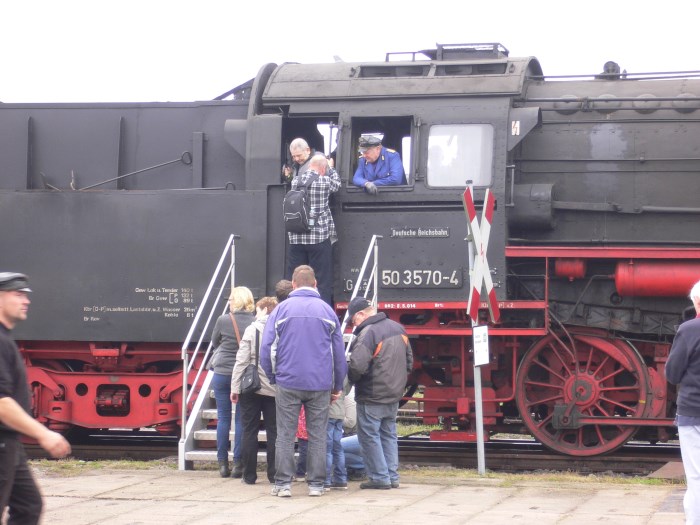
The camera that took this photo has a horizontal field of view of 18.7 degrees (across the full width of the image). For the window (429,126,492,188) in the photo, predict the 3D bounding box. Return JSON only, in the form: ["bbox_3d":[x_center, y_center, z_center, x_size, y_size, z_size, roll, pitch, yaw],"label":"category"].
[{"bbox_3d":[1.148,-1.104,22.002,0.697,0.643,0.050,0,-1,12],"label":"window"}]

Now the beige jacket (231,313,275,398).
[{"bbox_3d":[-0.772,0.785,17.850,0.460,0.690,0.310,1,-1,-9],"label":"beige jacket"}]

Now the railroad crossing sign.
[{"bbox_3d":[1.168,-0.065,18.750,0.070,1.200,0.720,-3,-1,24],"label":"railroad crossing sign"}]

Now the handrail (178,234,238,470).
[{"bbox_3d":[-1.305,0.810,20.200,0.090,2.150,2.030,1,-1,12],"label":"handrail"}]

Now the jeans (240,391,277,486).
[{"bbox_3d":[-0.785,1.488,18.410,0.360,0.880,0.270,1,-1,-3],"label":"jeans"}]

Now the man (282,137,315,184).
[{"bbox_3d":[-0.520,-0.452,22.449,0.500,1.720,0.420,-1,-2,37],"label":"man"}]

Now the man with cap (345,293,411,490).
[{"bbox_3d":[0.256,1.097,17.969,0.420,1.640,0.500,-1,-2,44],"label":"man with cap"}]

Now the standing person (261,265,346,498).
[{"bbox_3d":[-0.375,0.945,17.100,0.660,1.820,0.400,1,-1,3],"label":"standing person"}]

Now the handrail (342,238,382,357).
[{"bbox_3d":[0.094,0.810,19.910,0.090,2.150,2.030,1,-1,12],"label":"handrail"}]

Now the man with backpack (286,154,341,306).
[{"bbox_3d":[-0.375,-0.180,21.200,0.480,1.790,0.430,0,-1,29],"label":"man with backpack"}]

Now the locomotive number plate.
[{"bbox_3d":[0.743,0.163,21.985,0.867,0.212,0.030,0,-1,12],"label":"locomotive number plate"}]

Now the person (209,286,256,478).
[{"bbox_3d":[-1.045,1.069,19.020,0.460,1.710,0.380,1,-1,-9],"label":"person"}]

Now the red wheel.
[{"bbox_3d":[2.454,1.351,22.368,1.400,1.390,0.200,0,-1,12],"label":"red wheel"}]

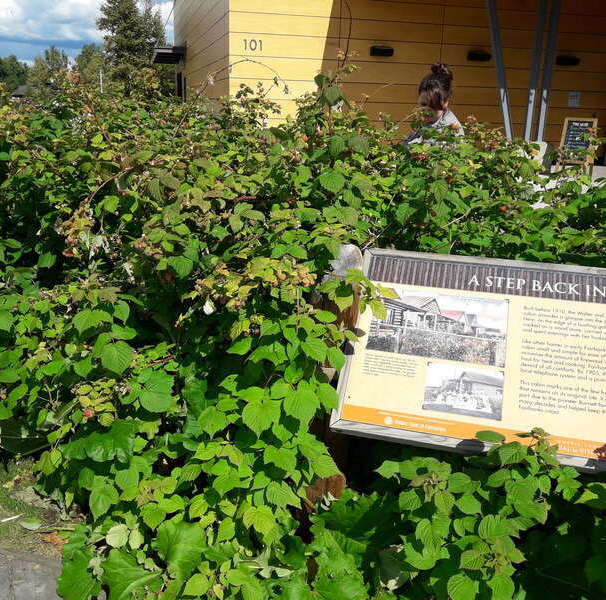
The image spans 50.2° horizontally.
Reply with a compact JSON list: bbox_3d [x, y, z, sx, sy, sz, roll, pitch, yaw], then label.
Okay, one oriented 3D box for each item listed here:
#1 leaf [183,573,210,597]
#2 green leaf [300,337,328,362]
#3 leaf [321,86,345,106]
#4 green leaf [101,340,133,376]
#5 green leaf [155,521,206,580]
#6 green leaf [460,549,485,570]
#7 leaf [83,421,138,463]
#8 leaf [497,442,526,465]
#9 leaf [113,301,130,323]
[{"bbox_3d":[-0.324,0.866,1.970,0.082,0.020,0.080,-2,54,-10],"label":"leaf"},{"bbox_3d":[0.031,0.145,1.900,0.085,0.018,0.066,37,67,19],"label":"green leaf"},{"bbox_3d":[0.121,-0.833,2.650,0.090,0.090,0.030,2,-14,2],"label":"leaf"},{"bbox_3d":[-0.616,0.191,2.150,0.100,0.020,0.115,-1,60,-15],"label":"green leaf"},{"bbox_3d":[-0.383,0.786,2.030,0.158,0.050,0.185,-2,61,-11],"label":"green leaf"},{"bbox_3d":[0.372,0.569,1.420,0.062,0.015,0.046,-21,37,-22],"label":"green leaf"},{"bbox_3d":[-0.654,0.481,2.200,0.170,0.040,0.150,-1,44,-15],"label":"leaf"},{"bbox_3d":[0.532,0.391,1.650,0.071,0.020,0.063,7,57,19],"label":"leaf"},{"bbox_3d":[-0.652,0.045,2.330,0.058,0.086,0.030,-3,-18,-16],"label":"leaf"}]

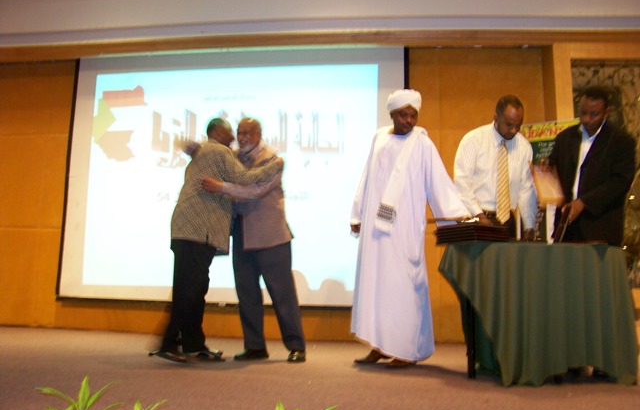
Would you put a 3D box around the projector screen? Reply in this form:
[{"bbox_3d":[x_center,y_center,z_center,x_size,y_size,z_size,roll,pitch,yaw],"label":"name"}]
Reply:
[{"bbox_3d":[-0.889,-0.287,5.902,3.401,2.512,0.050,0,-8,9],"label":"projector screen"}]

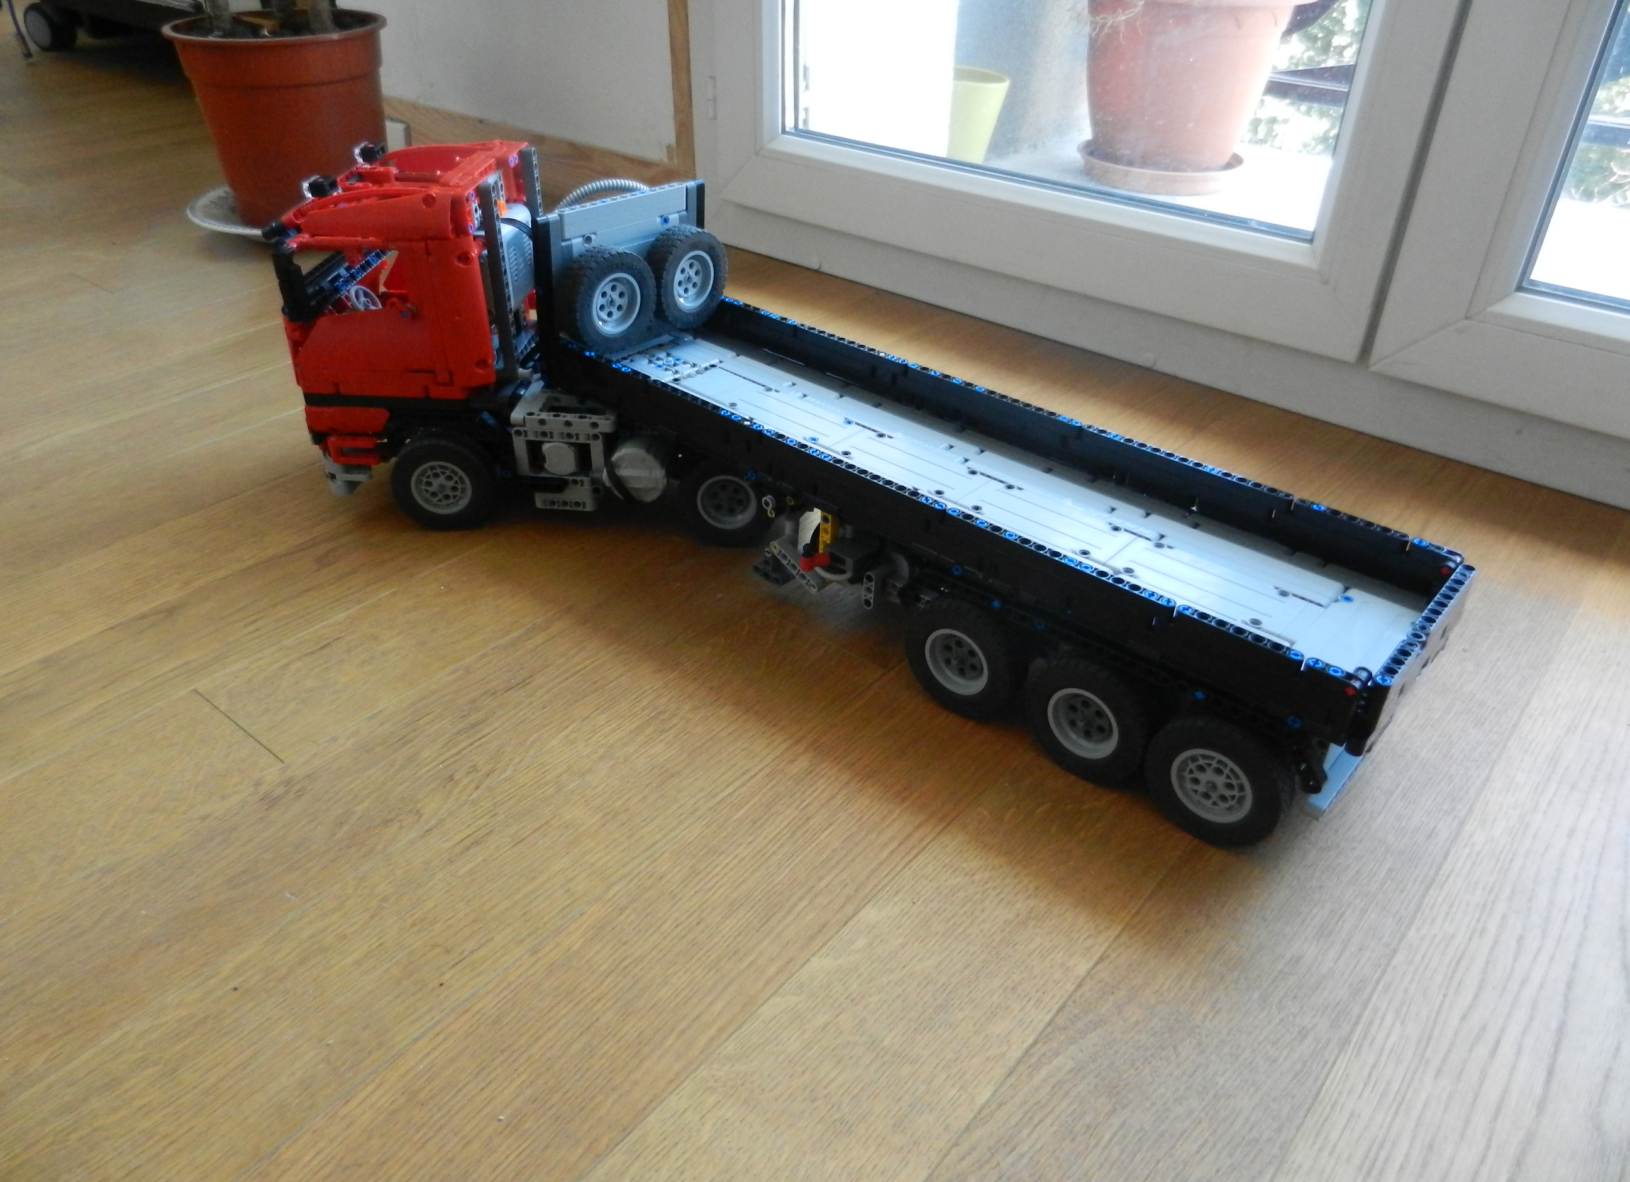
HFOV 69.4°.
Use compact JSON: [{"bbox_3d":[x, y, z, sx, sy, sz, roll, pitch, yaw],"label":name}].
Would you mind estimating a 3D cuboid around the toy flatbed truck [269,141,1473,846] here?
[{"bbox_3d":[-0.007,-0.103,0.662,0.701,0.222,0.253,21,38,27],"label":"toy flatbed truck"}]

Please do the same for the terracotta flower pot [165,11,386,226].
[{"bbox_3d":[-0.567,-0.517,1.294,0.221,0.193,0.221,0,33,0],"label":"terracotta flower pot"}]

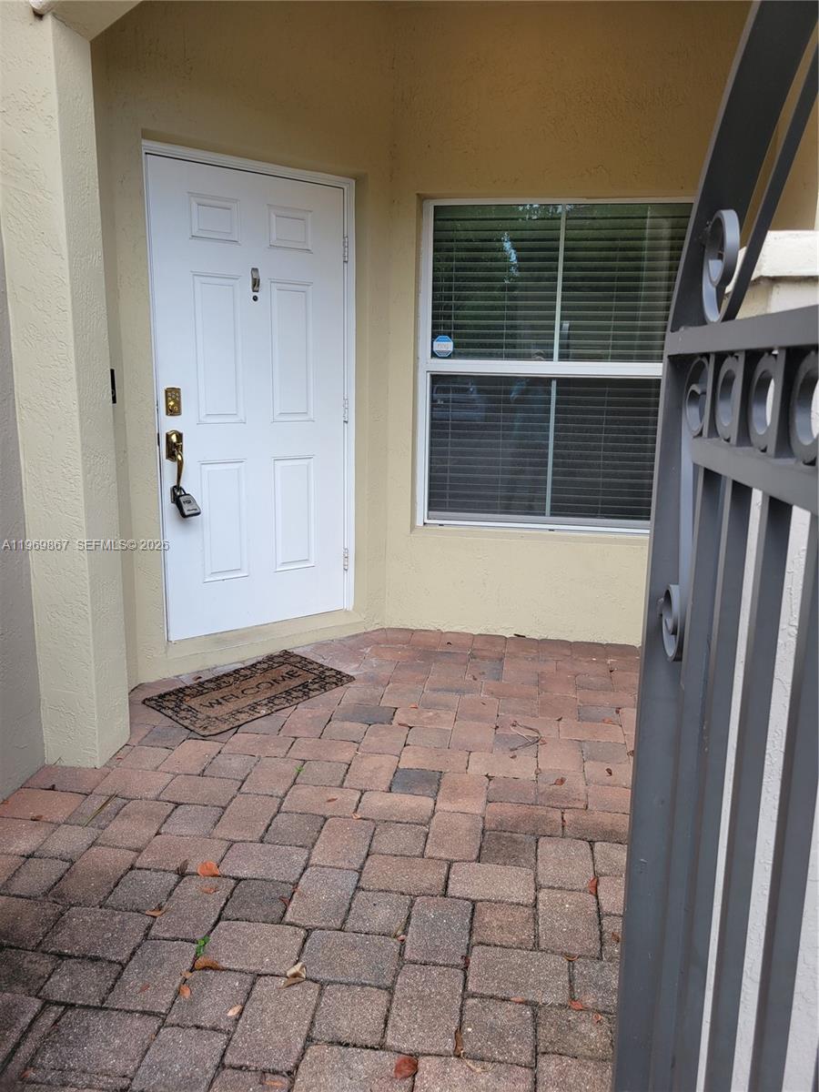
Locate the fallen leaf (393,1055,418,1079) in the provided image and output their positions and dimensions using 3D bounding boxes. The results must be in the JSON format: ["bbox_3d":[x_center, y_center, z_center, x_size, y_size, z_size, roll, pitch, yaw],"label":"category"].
[{"bbox_3d":[-0.004,1.031,1.621,0.043,0.009,0.053,2,14,11],"label":"fallen leaf"}]

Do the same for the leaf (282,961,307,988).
[{"bbox_3d":[-0.264,0.968,1.853,0.063,0.023,0.034,-7,15,-23],"label":"leaf"}]

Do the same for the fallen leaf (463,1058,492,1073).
[{"bbox_3d":[0.130,1.030,1.622,0.061,0.009,0.027,4,15,17],"label":"fallen leaf"}]

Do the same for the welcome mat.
[{"bbox_3d":[-0.646,0.590,3.366,0.462,0.012,0.745,12,18,41],"label":"welcome mat"}]

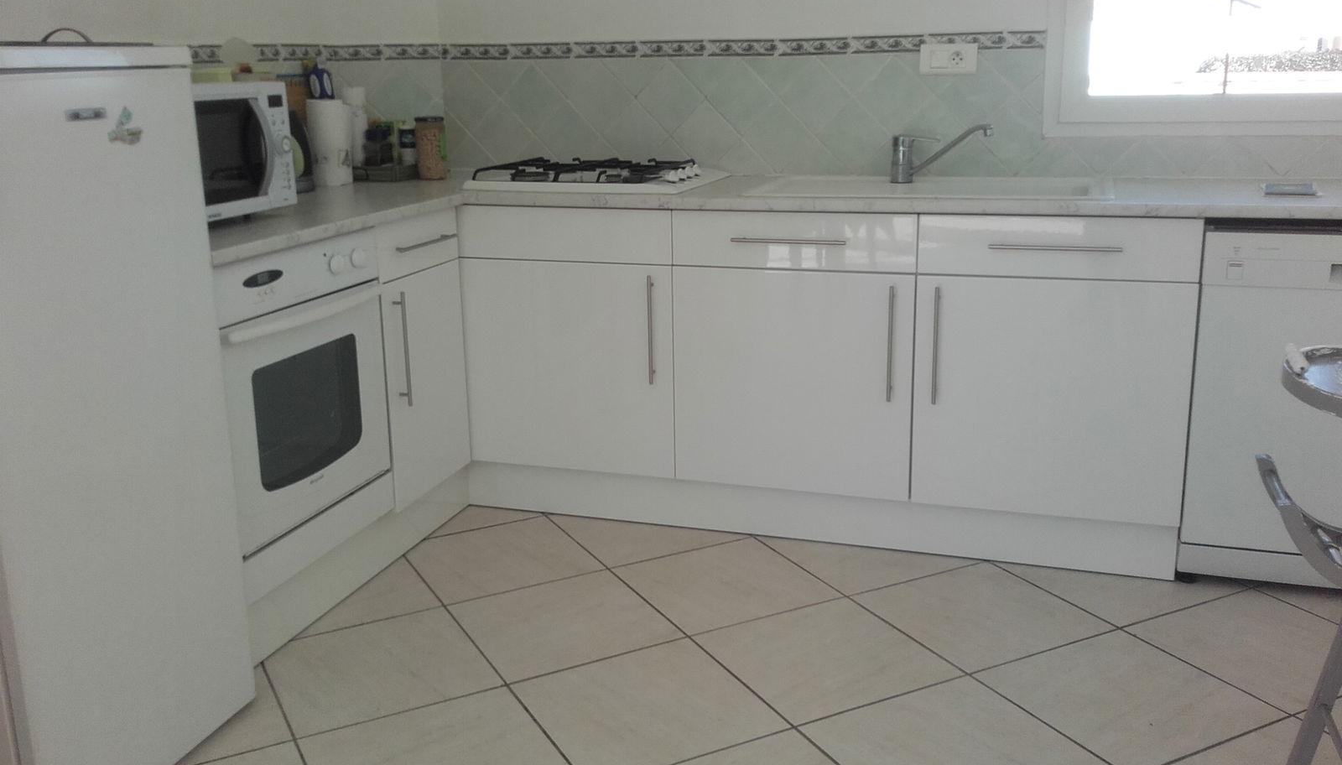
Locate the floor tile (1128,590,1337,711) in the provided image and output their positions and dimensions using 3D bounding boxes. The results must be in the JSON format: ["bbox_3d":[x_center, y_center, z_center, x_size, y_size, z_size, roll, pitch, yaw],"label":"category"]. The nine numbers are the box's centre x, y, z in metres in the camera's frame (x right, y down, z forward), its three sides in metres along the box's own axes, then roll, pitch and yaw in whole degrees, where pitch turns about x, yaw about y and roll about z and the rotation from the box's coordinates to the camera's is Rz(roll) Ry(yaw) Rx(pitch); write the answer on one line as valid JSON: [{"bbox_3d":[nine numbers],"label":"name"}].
[{"bbox_3d":[1.244,0.550,2.326,0.402,0.010,0.402,-9,17,-26],"label":"floor tile"}]

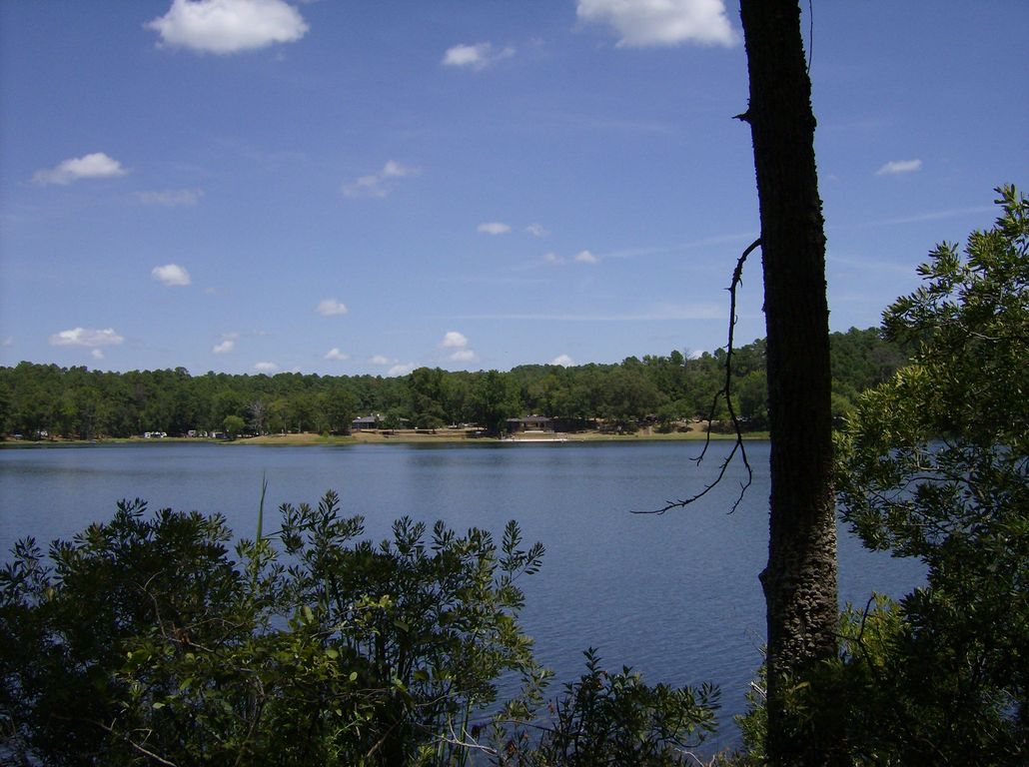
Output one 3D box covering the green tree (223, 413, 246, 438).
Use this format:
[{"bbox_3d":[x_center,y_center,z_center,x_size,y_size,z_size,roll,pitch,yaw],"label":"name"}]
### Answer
[{"bbox_3d":[-83.974,12.723,320.000,7.000,7.200,7.000,0,-3,0],"label":"green tree"}]

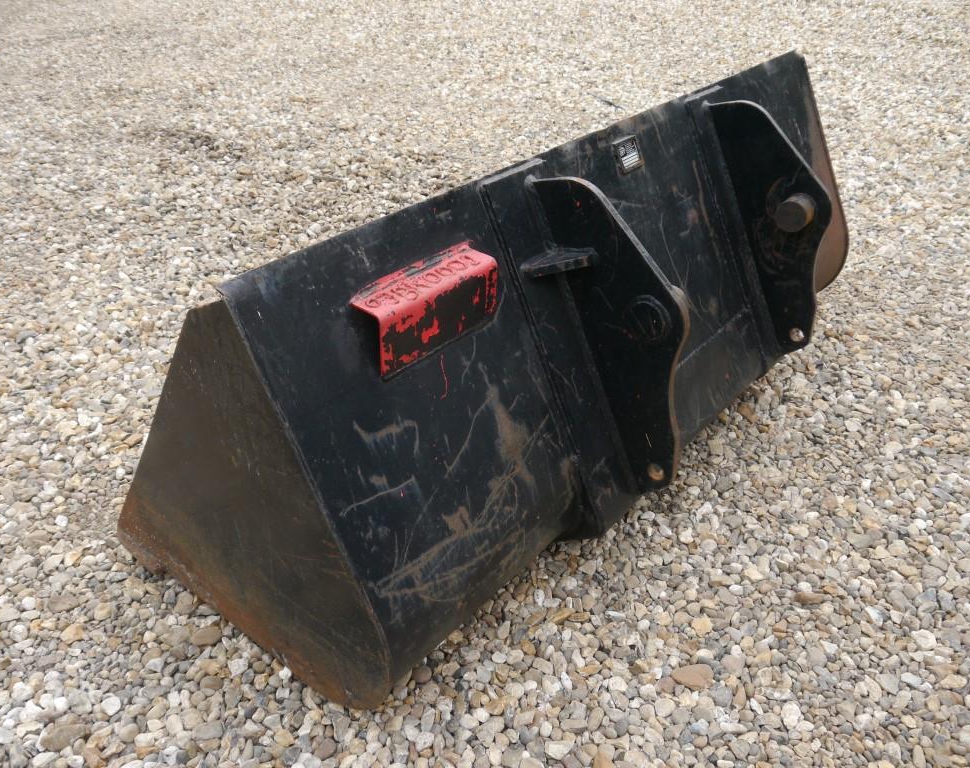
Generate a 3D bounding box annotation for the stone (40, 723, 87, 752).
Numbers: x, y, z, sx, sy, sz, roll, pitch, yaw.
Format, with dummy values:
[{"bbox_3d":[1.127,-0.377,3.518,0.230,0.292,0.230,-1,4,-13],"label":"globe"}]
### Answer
[{"bbox_3d":[-0.797,0.672,1.570,0.081,0.034,0.044,-15,32,-18],"label":"stone"}]

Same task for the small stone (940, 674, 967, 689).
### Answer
[{"bbox_3d":[0.820,0.520,1.449,0.045,0.016,0.025,0,31,4],"label":"small stone"}]

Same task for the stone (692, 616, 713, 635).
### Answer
[{"bbox_3d":[0.413,0.459,1.574,0.039,0.023,0.036,1,31,4],"label":"stone"}]

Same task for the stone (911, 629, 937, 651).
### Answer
[{"bbox_3d":[0.812,0.472,1.530,0.043,0.027,0.046,26,41,37],"label":"stone"}]

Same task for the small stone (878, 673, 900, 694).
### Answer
[{"bbox_3d":[0.706,0.524,1.450,0.038,0.024,0.041,-15,33,-20],"label":"small stone"}]

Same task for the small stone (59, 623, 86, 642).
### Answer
[{"bbox_3d":[-0.800,0.482,1.606,0.042,0.026,0.044,-26,39,-34],"label":"small stone"}]

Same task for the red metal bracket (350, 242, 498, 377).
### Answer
[{"bbox_3d":[-0.102,-0.138,1.518,0.070,0.130,0.308,24,40,34],"label":"red metal bracket"}]

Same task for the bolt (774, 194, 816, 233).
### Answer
[{"bbox_3d":[0.773,-0.428,2.064,0.079,0.079,0.071,21,38,33],"label":"bolt"}]

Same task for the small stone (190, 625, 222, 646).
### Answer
[{"bbox_3d":[-0.536,0.483,1.590,0.054,0.027,0.043,-21,36,-28],"label":"small stone"}]

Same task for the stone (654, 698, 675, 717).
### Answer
[{"bbox_3d":[0.308,0.555,1.421,0.036,0.018,0.030,-7,32,-8],"label":"stone"}]

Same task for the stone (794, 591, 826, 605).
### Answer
[{"bbox_3d":[0.693,0.456,1.769,0.059,0.022,0.029,0,30,7],"label":"stone"}]

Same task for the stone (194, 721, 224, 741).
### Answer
[{"bbox_3d":[-0.523,0.655,1.567,0.055,0.027,0.036,-10,31,-10],"label":"stone"}]

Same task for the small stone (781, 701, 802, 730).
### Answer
[{"bbox_3d":[0.563,0.608,1.522,0.035,0.030,0.056,2,31,10],"label":"small stone"}]

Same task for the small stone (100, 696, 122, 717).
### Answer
[{"bbox_3d":[-0.736,0.634,1.629,0.039,0.028,0.036,8,32,20],"label":"small stone"}]

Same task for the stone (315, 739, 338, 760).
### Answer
[{"bbox_3d":[-0.263,0.605,1.372,0.039,0.021,0.034,-25,38,-33],"label":"stone"}]

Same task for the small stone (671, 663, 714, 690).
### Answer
[{"bbox_3d":[0.369,0.522,1.473,0.070,0.028,0.046,4,32,11],"label":"small stone"}]

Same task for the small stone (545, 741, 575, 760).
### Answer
[{"bbox_3d":[0.136,0.657,1.486,0.052,0.026,0.035,-3,30,2],"label":"small stone"}]

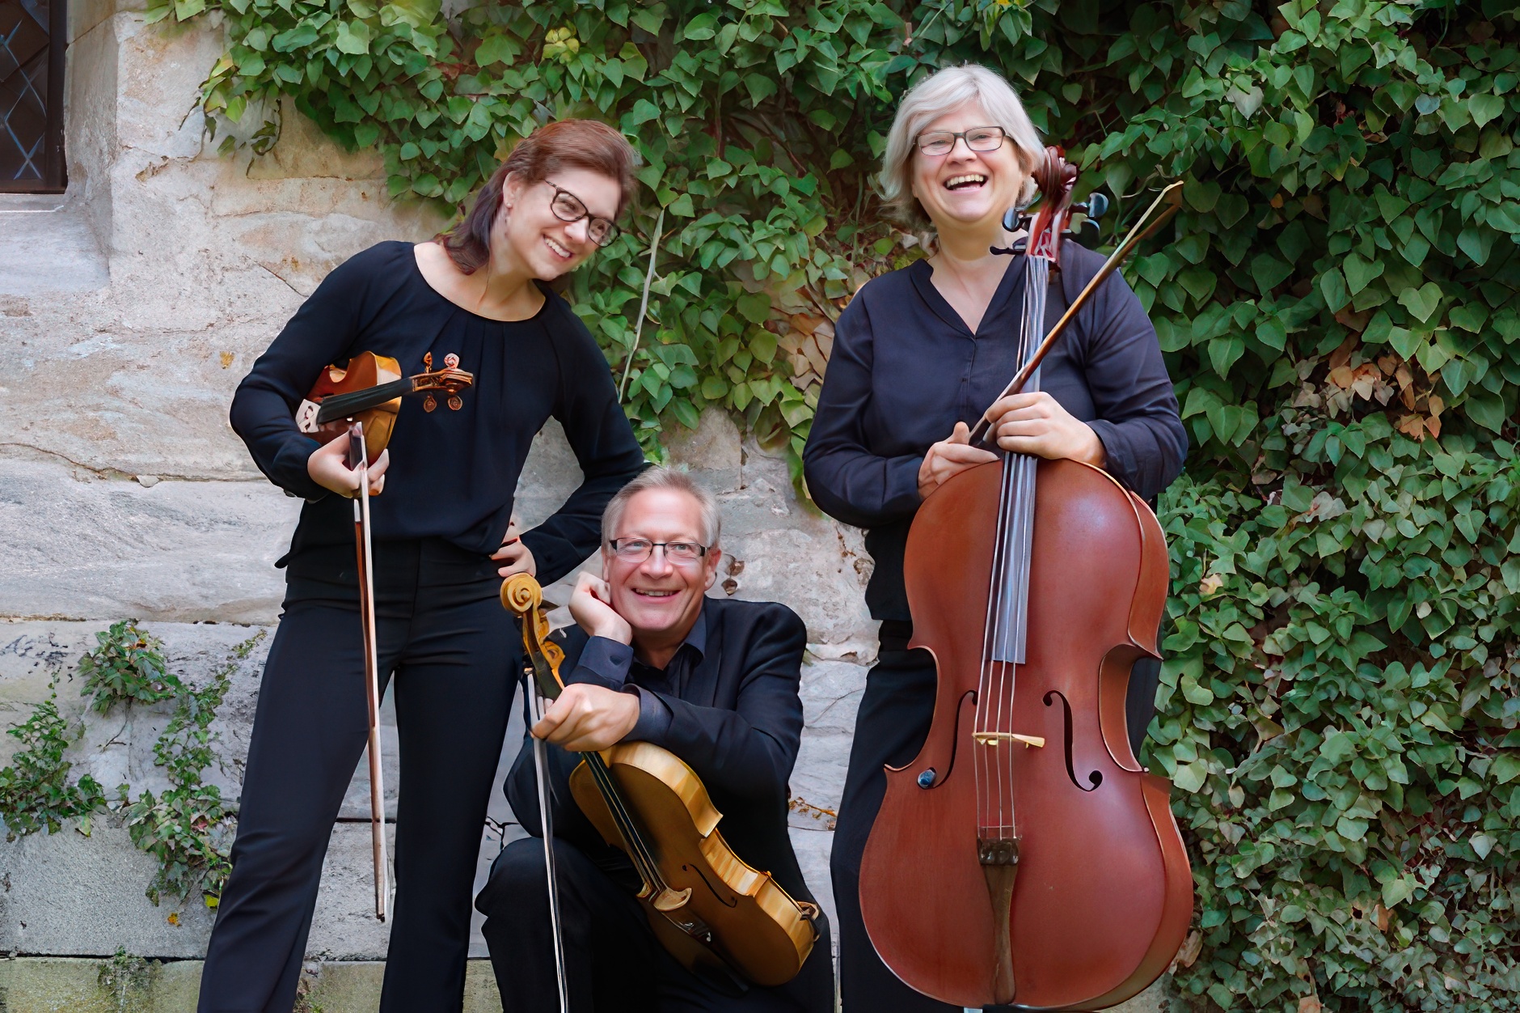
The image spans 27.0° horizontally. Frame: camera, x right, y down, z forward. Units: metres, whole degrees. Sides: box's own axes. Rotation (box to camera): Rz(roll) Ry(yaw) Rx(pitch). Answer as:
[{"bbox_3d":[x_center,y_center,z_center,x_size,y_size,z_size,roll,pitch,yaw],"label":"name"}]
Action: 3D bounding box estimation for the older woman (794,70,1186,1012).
[{"bbox_3d":[0.338,0.200,4.570,0.570,1.680,0.420,1,1,4],"label":"older woman"}]

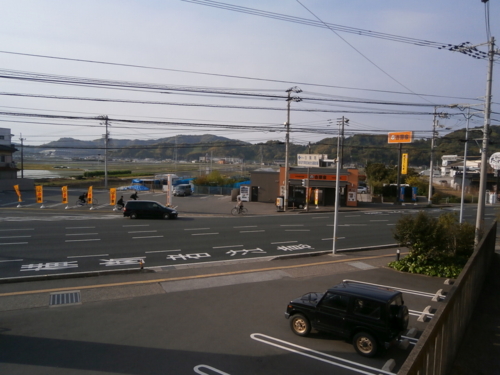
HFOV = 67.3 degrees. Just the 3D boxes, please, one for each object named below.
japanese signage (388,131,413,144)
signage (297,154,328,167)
[{"bbox_3d":[20.334,-6.710,50.800,0.420,1.500,4.000,0,4,-24],"label":"japanese signage"},{"bbox_3d":[10.314,-4.440,62.481,1.600,2.100,6.400,0,4,-24],"label":"signage"}]

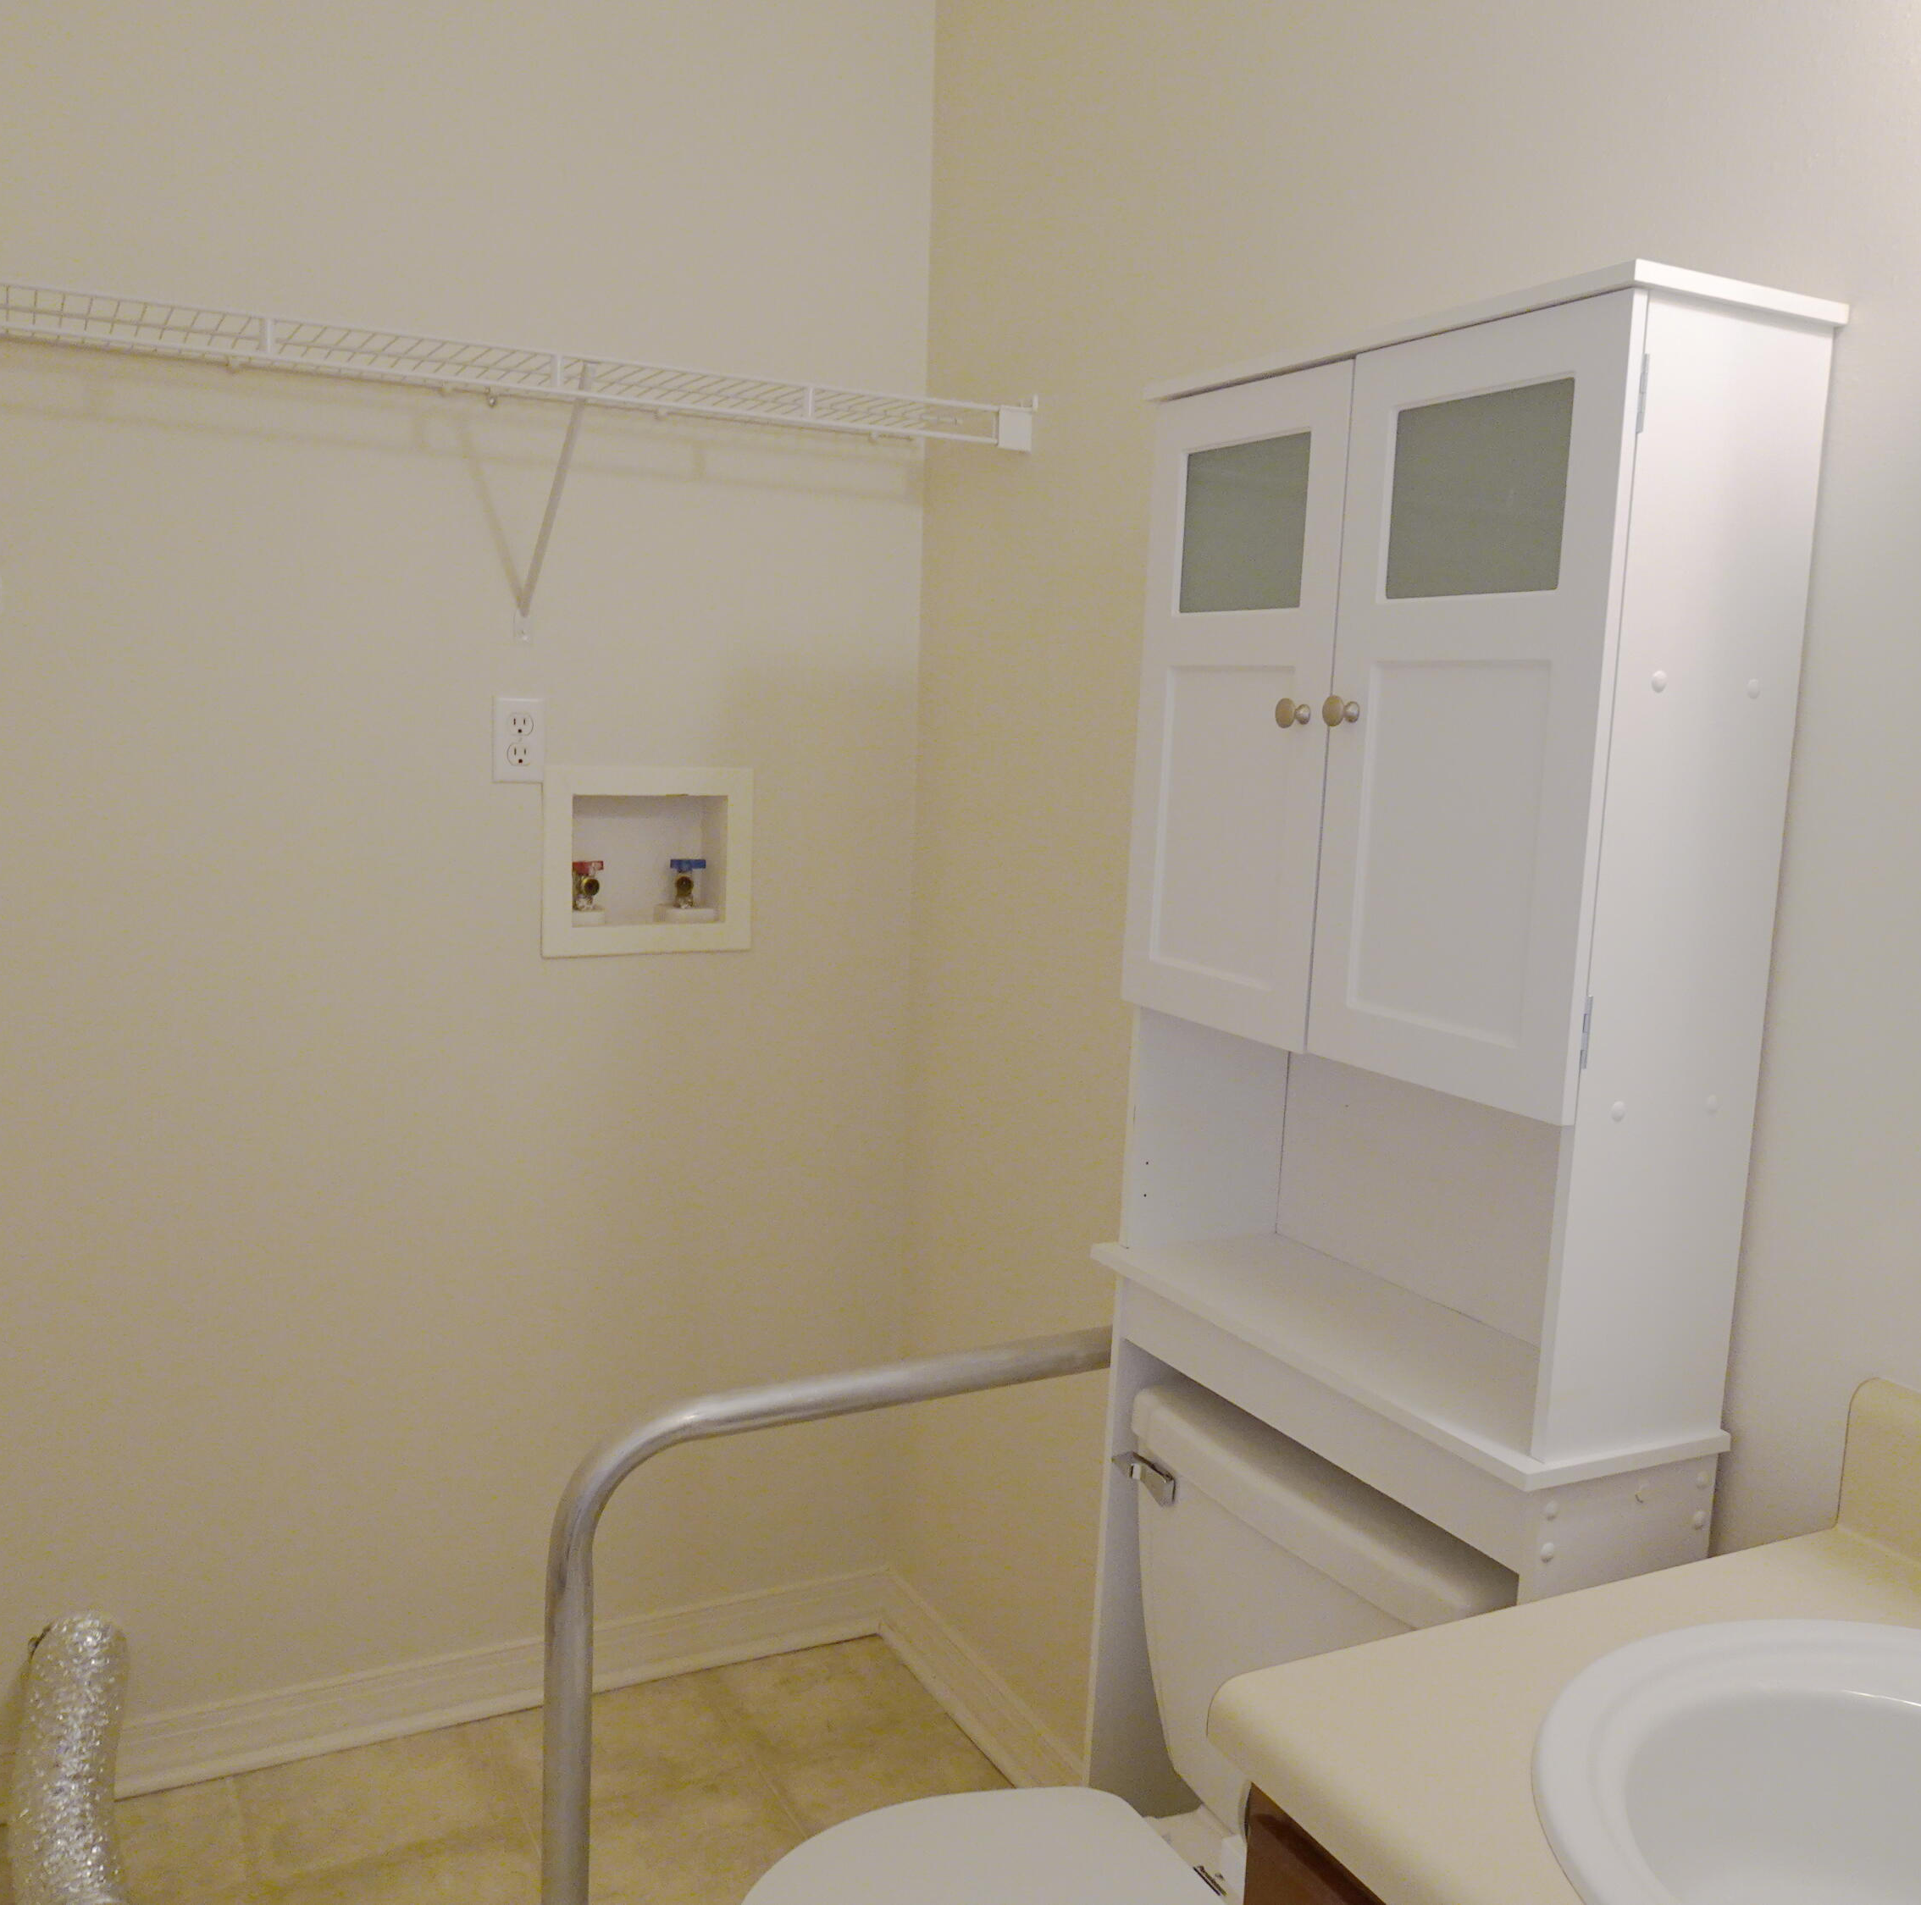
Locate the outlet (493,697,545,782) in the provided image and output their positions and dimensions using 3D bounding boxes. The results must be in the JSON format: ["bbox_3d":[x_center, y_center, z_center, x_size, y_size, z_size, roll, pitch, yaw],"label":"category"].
[{"bbox_3d":[-0.581,-0.278,2.320,0.069,0.112,0.012,-2,9,-27],"label":"outlet"}]

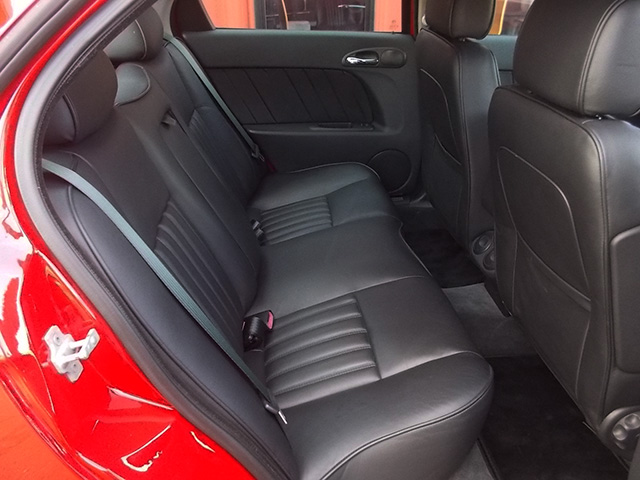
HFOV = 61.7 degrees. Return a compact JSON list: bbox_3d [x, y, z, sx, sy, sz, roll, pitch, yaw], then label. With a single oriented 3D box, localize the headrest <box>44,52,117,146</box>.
[{"bbox_3d":[-0.444,-0.263,0.899,0.135,0.170,0.280,-7,29,-5],"label":"headrest"}]

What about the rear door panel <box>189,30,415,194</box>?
[{"bbox_3d":[-0.038,-0.459,2.090,0.900,0.660,0.110,-3,29,-7],"label":"rear door panel"}]

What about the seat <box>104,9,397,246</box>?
[{"bbox_3d":[-0.169,-0.358,1.759,0.803,0.846,0.454,-4,29,-6],"label":"seat"}]

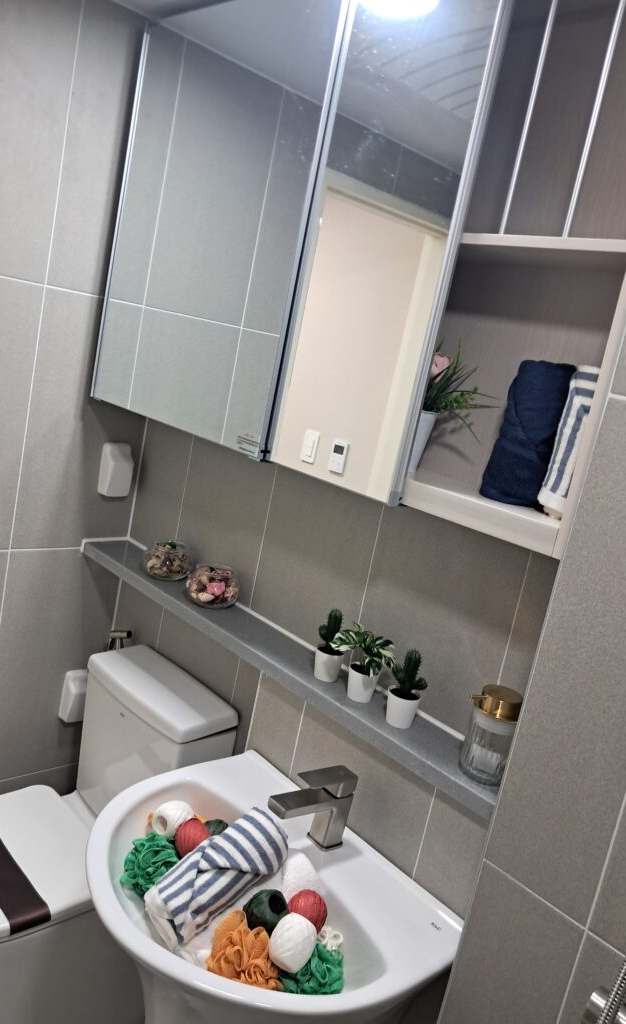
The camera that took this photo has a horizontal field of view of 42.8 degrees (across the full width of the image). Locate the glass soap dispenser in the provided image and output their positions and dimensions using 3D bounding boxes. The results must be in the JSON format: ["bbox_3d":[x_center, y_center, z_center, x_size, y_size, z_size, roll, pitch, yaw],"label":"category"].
[{"bbox_3d":[0.253,0.323,1.158,0.094,0.128,0.074,6,12,-28],"label":"glass soap dispenser"}]

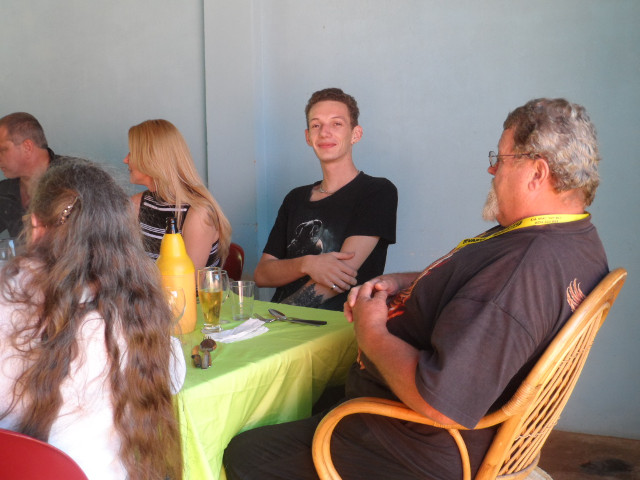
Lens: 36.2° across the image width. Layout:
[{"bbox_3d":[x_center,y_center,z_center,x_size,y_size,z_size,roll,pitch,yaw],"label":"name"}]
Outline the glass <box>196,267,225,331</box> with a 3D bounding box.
[{"bbox_3d":[-0.277,0.155,2.492,0.063,0.156,0.063,-1,8,0],"label":"glass"}]

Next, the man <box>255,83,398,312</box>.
[{"bbox_3d":[-0.083,0.220,3.036,0.520,1.360,0.780,4,10,27],"label":"man"}]

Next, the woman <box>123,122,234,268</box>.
[{"bbox_3d":[-0.688,0.224,3.379,0.450,1.270,0.750,6,11,38],"label":"woman"}]

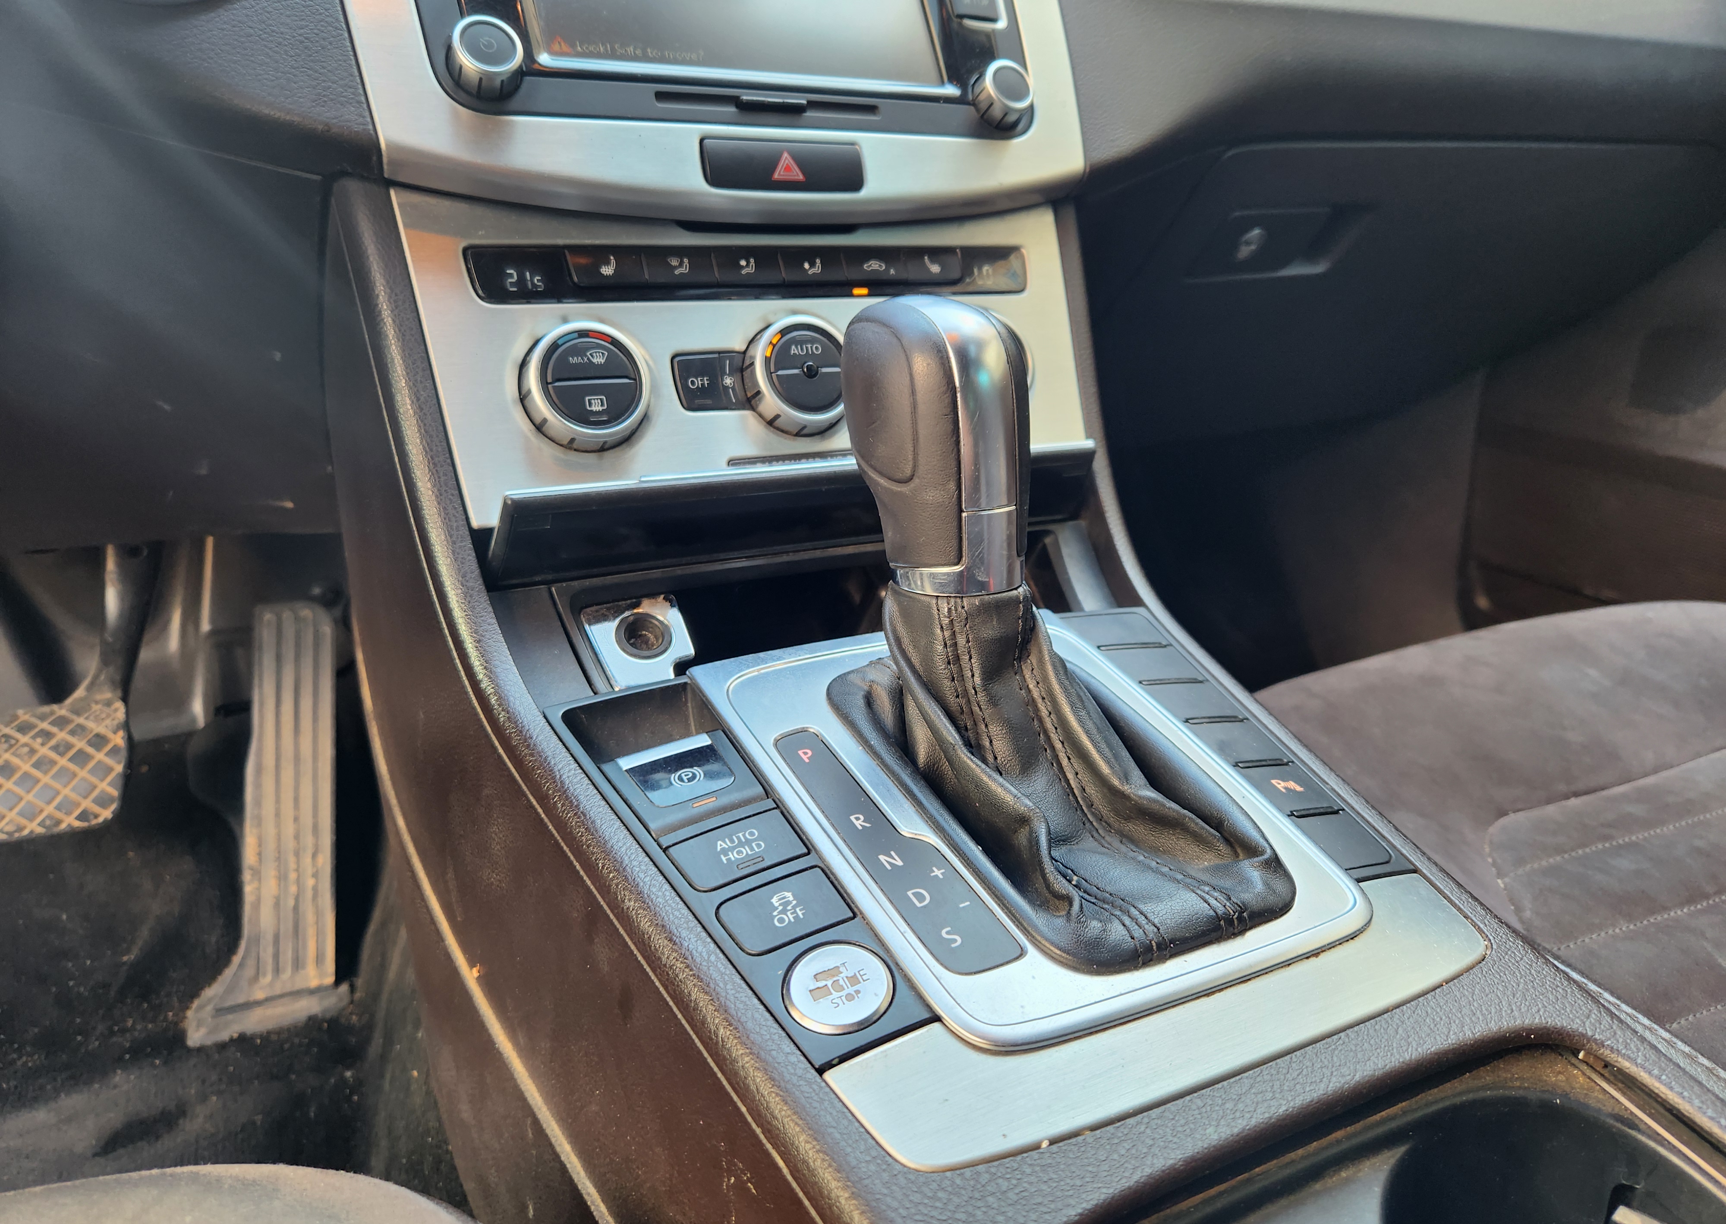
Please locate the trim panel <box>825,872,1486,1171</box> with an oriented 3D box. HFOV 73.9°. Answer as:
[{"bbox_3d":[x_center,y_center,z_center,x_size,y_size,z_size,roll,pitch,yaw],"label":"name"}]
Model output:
[{"bbox_3d":[0.079,0.091,0.261,0.172,0.012,0.036,-9,33,-26],"label":"trim panel"}]

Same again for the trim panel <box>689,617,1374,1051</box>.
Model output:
[{"bbox_3d":[0.044,0.052,0.320,0.139,0.015,0.157,-9,33,-26],"label":"trim panel"}]

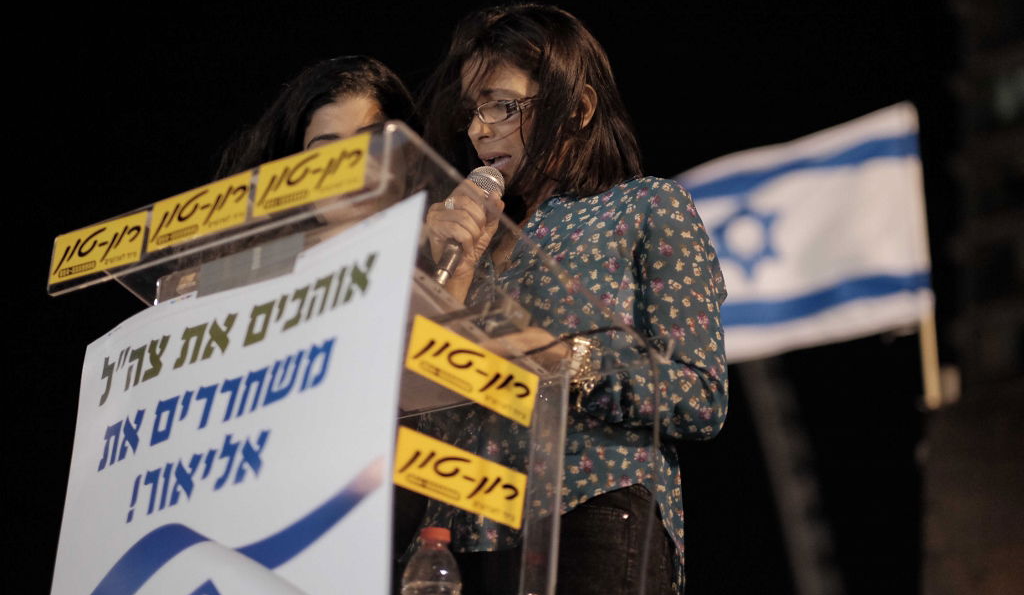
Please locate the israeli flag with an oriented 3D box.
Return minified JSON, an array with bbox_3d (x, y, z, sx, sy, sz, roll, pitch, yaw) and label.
[{"bbox_3d":[0.815,-0.180,8.100,1.170,0.870,0.160,-7,-19,9],"label":"israeli flag"}]

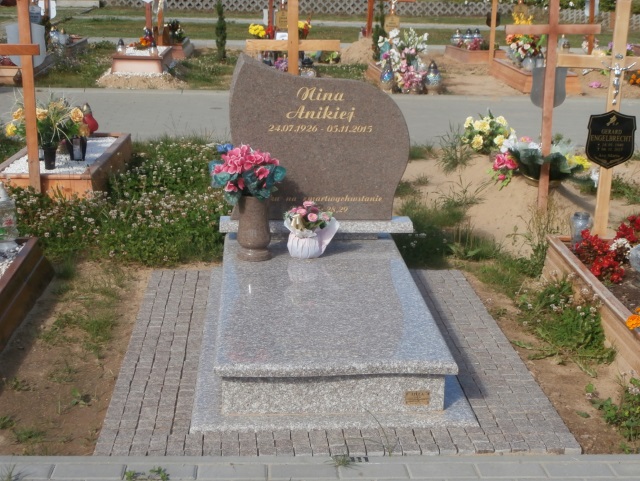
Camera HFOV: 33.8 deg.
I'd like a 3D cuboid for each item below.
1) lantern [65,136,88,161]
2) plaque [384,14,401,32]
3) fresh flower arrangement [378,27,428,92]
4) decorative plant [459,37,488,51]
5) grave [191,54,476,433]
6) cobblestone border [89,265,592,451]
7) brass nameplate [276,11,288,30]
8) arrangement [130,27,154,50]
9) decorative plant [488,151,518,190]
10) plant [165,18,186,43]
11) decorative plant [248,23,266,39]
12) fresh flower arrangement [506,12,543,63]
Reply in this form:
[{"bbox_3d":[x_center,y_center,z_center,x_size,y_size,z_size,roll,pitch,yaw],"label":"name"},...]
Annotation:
[{"bbox_3d":[-1.567,-0.598,6.850,0.120,0.165,0.120,1,15,0],"label":"lantern"},{"bbox_3d":[0.949,-2.823,13.800,0.200,0.250,0.015,0,15,-4],"label":"plaque"},{"bbox_3d":[0.950,-2.047,12.000,0.570,0.640,0.500,0,15,-4],"label":"fresh flower arrangement"},{"bbox_3d":[2.227,-2.872,15.300,0.430,0.190,0.280,0,15,-4],"label":"decorative plant"},{"bbox_3d":[0.005,-0.138,4.043,0.910,1.030,1.805,0,15,-4],"label":"grave"},{"bbox_3d":[0.004,0.406,4.081,1.460,0.060,1.905,0,15,-4],"label":"cobblestone border"},{"bbox_3d":[-0.474,-2.881,13.800,0.195,0.235,0.015,0,15,-4],"label":"brass nameplate"},{"bbox_3d":[-2.323,-2.620,13.800,0.330,0.290,0.300,0,15,-4],"label":"arrangement"},{"bbox_3d":[1.140,-0.441,6.550,0.190,0.210,0.190,1,15,0],"label":"decorative plant"},{"bbox_3d":[-2.083,-3.013,15.200,0.320,0.320,0.300,0,15,-4],"label":"plant"},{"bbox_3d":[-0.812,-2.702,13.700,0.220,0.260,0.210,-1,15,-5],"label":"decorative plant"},{"bbox_3d":[2.508,-2.477,12.900,0.460,0.600,0.400,-2,15,-10],"label":"fresh flower arrangement"}]

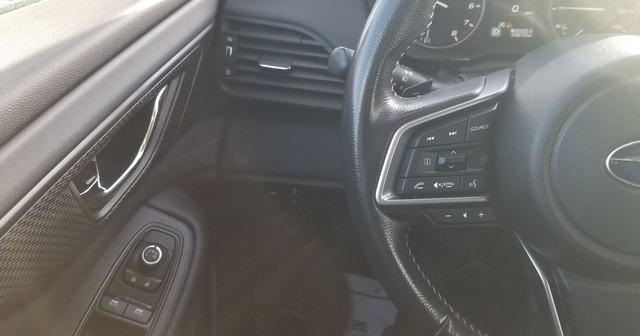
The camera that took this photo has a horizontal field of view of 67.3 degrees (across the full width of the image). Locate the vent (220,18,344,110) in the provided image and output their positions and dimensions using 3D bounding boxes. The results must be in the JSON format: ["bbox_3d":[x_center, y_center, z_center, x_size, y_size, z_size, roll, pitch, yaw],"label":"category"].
[{"bbox_3d":[-0.026,-0.110,0.493,0.140,0.082,0.040,10,21,11],"label":"vent"}]

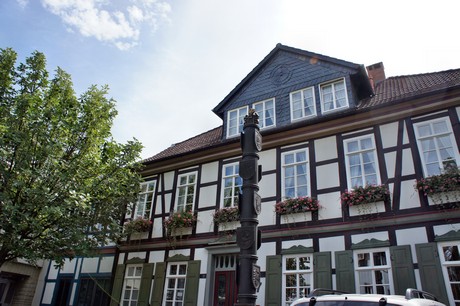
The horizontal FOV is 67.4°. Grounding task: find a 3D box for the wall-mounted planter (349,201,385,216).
[{"bbox_3d":[4.245,1.718,10.728,1.051,0.352,0.200,-14,-31,29],"label":"wall-mounted planter"}]

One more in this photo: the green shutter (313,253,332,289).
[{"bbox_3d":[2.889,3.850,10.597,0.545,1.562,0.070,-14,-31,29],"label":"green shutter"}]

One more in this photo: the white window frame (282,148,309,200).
[{"bbox_3d":[2.421,0.781,12.678,1.078,1.958,0.140,-14,-31,29],"label":"white window frame"}]

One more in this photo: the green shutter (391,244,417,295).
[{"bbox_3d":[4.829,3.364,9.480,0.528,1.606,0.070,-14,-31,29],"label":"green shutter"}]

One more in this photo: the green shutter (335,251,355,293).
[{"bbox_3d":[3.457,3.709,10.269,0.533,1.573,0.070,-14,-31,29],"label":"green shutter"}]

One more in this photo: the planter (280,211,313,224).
[{"bbox_3d":[2.254,2.212,11.877,1.111,0.341,0.200,-14,-31,29],"label":"planter"}]

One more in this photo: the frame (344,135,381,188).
[{"bbox_3d":[4.411,0.312,11.517,0.996,1.914,0.140,-14,-31,29],"label":"frame"}]

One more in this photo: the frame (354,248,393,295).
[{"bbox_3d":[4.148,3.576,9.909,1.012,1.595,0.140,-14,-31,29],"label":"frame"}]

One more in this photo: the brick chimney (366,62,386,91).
[{"bbox_3d":[6.638,-3.323,15.452,0.671,1.133,0.650,-14,-31,29],"label":"brick chimney"}]

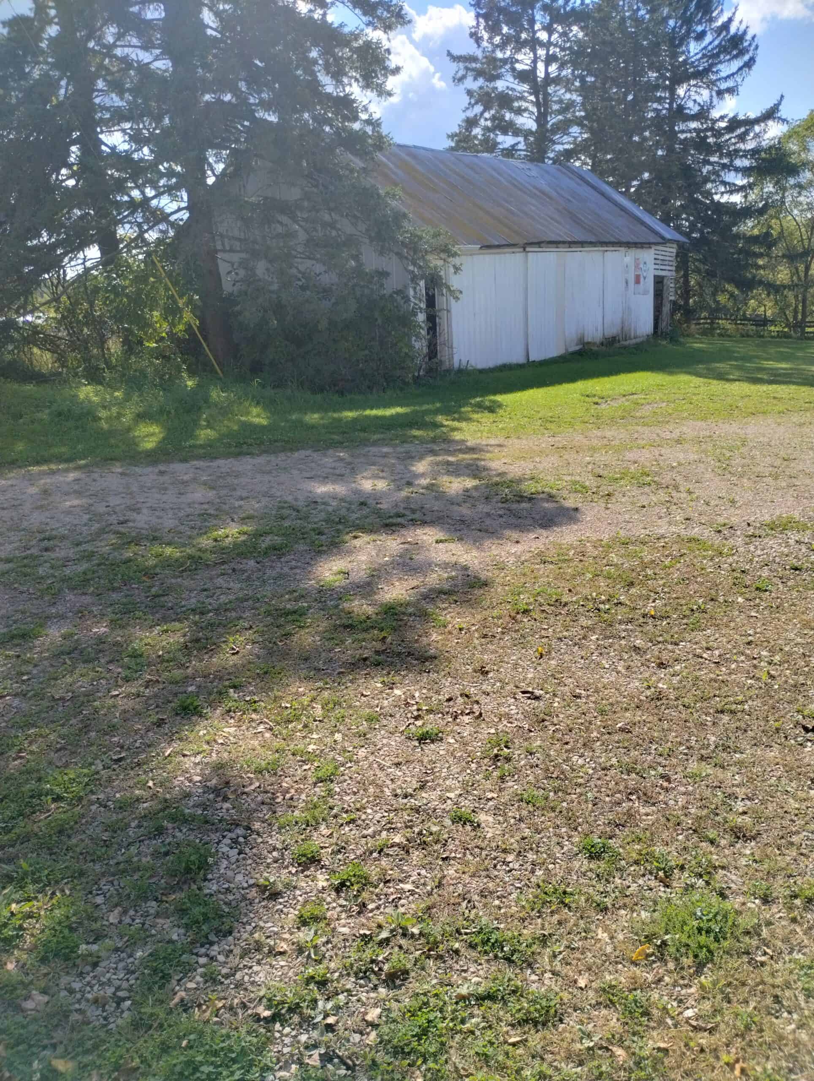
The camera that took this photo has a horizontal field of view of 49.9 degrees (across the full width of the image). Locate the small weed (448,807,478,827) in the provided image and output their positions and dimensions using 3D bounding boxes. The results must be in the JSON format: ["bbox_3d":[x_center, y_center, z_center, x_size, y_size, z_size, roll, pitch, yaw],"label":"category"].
[{"bbox_3d":[0.164,0.810,2.562,0.088,0.034,0.072,-3,16,0],"label":"small weed"}]

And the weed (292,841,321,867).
[{"bbox_3d":[-0.276,0.862,2.413,0.078,0.057,0.074,-3,16,0],"label":"weed"}]

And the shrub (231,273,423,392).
[{"bbox_3d":[-1.370,-3.624,15.298,3.320,1.975,2.324,-3,16,0],"label":"shrub"}]

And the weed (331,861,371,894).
[{"bbox_3d":[-0.147,0.887,2.308,0.104,0.053,0.099,-3,16,0],"label":"weed"}]

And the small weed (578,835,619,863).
[{"bbox_3d":[0.523,0.838,2.385,0.110,0.042,0.091,-3,16,0],"label":"small weed"}]

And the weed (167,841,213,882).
[{"bbox_3d":[-0.591,0.874,2.385,0.118,0.079,0.116,-3,16,0],"label":"weed"}]

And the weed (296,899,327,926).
[{"bbox_3d":[-0.236,0.931,2.187,0.077,0.043,0.071,-3,16,0],"label":"weed"}]

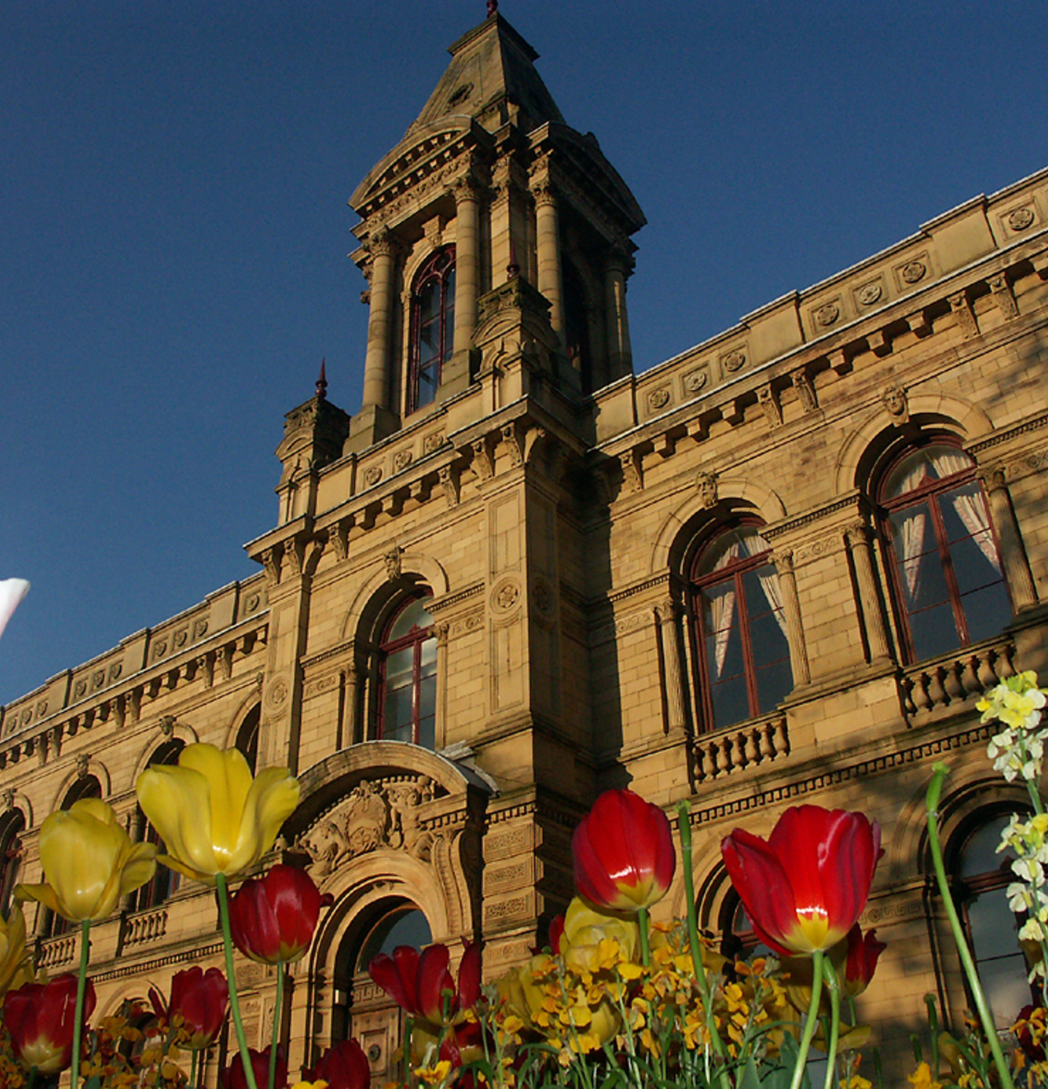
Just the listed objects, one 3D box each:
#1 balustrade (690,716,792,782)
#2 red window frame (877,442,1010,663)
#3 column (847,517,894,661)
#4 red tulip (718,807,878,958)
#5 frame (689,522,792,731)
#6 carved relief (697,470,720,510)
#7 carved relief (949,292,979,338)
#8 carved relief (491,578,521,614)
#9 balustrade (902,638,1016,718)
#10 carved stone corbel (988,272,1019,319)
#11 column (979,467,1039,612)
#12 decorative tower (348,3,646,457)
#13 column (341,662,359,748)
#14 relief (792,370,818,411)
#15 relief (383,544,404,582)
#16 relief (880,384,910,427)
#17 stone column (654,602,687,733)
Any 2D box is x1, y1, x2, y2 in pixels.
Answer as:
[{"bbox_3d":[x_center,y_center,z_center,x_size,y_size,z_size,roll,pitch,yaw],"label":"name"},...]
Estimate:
[{"bbox_3d":[3.047,2.918,16.757,1.480,0.660,0.200,-24,-37,33],"label":"balustrade"},{"bbox_3d":[5.413,0.021,15.211,1.456,3.276,0.260,-24,-38,33],"label":"red window frame"},{"bbox_3d":[4.815,0.638,16.453,0.300,2.060,0.300,-24,-37,33],"label":"column"},{"bbox_3d":[0.141,0.172,0.600,0.080,0.069,0.076,-8,-32,11],"label":"red tulip"},{"bbox_3d":[3.366,1.182,18.128,1.500,3.250,0.200,-24,-37,33],"label":"frame"},{"bbox_3d":[2.939,-0.872,18.779,0.330,0.600,0.280,-24,-37,33],"label":"carved relief"},{"bbox_3d":[6.294,-3.295,16.863,0.250,0.580,0.340,-24,-37,33],"label":"carved relief"},{"bbox_3d":[-0.249,0.723,16.709,0.546,0.546,0.104,-24,-38,33],"label":"carved relief"},{"bbox_3d":[5.518,1.721,15.064,1.480,0.660,0.200,-24,-37,33],"label":"balustrade"},{"bbox_3d":[6.208,-3.190,15.227,0.234,0.559,0.338,-24,-38,33],"label":"carved stone corbel"},{"bbox_3d":[6.335,-0.085,15.404,0.300,2.060,0.300,-24,-37,33],"label":"column"},{"bbox_3d":[-0.561,-6.545,25.658,5.590,13.390,5.590,-24,-38,33],"label":"decorative tower"},{"bbox_3d":[-2.900,2.962,19.723,0.290,2.050,0.290,-24,-37,33],"label":"column"},{"bbox_3d":[4.010,-2.191,16.769,0.234,0.559,0.338,-24,-38,33],"label":"relief"},{"bbox_3d":[-2.111,0.311,18.911,0.299,0.585,0.247,-24,-38,33],"label":"relief"},{"bbox_3d":[4.959,-1.853,15.730,0.299,0.585,0.247,-24,-38,33],"label":"relief"},{"bbox_3d":[2.252,1.881,18.207,0.300,2.060,0.300,-2,-31,-1],"label":"stone column"}]

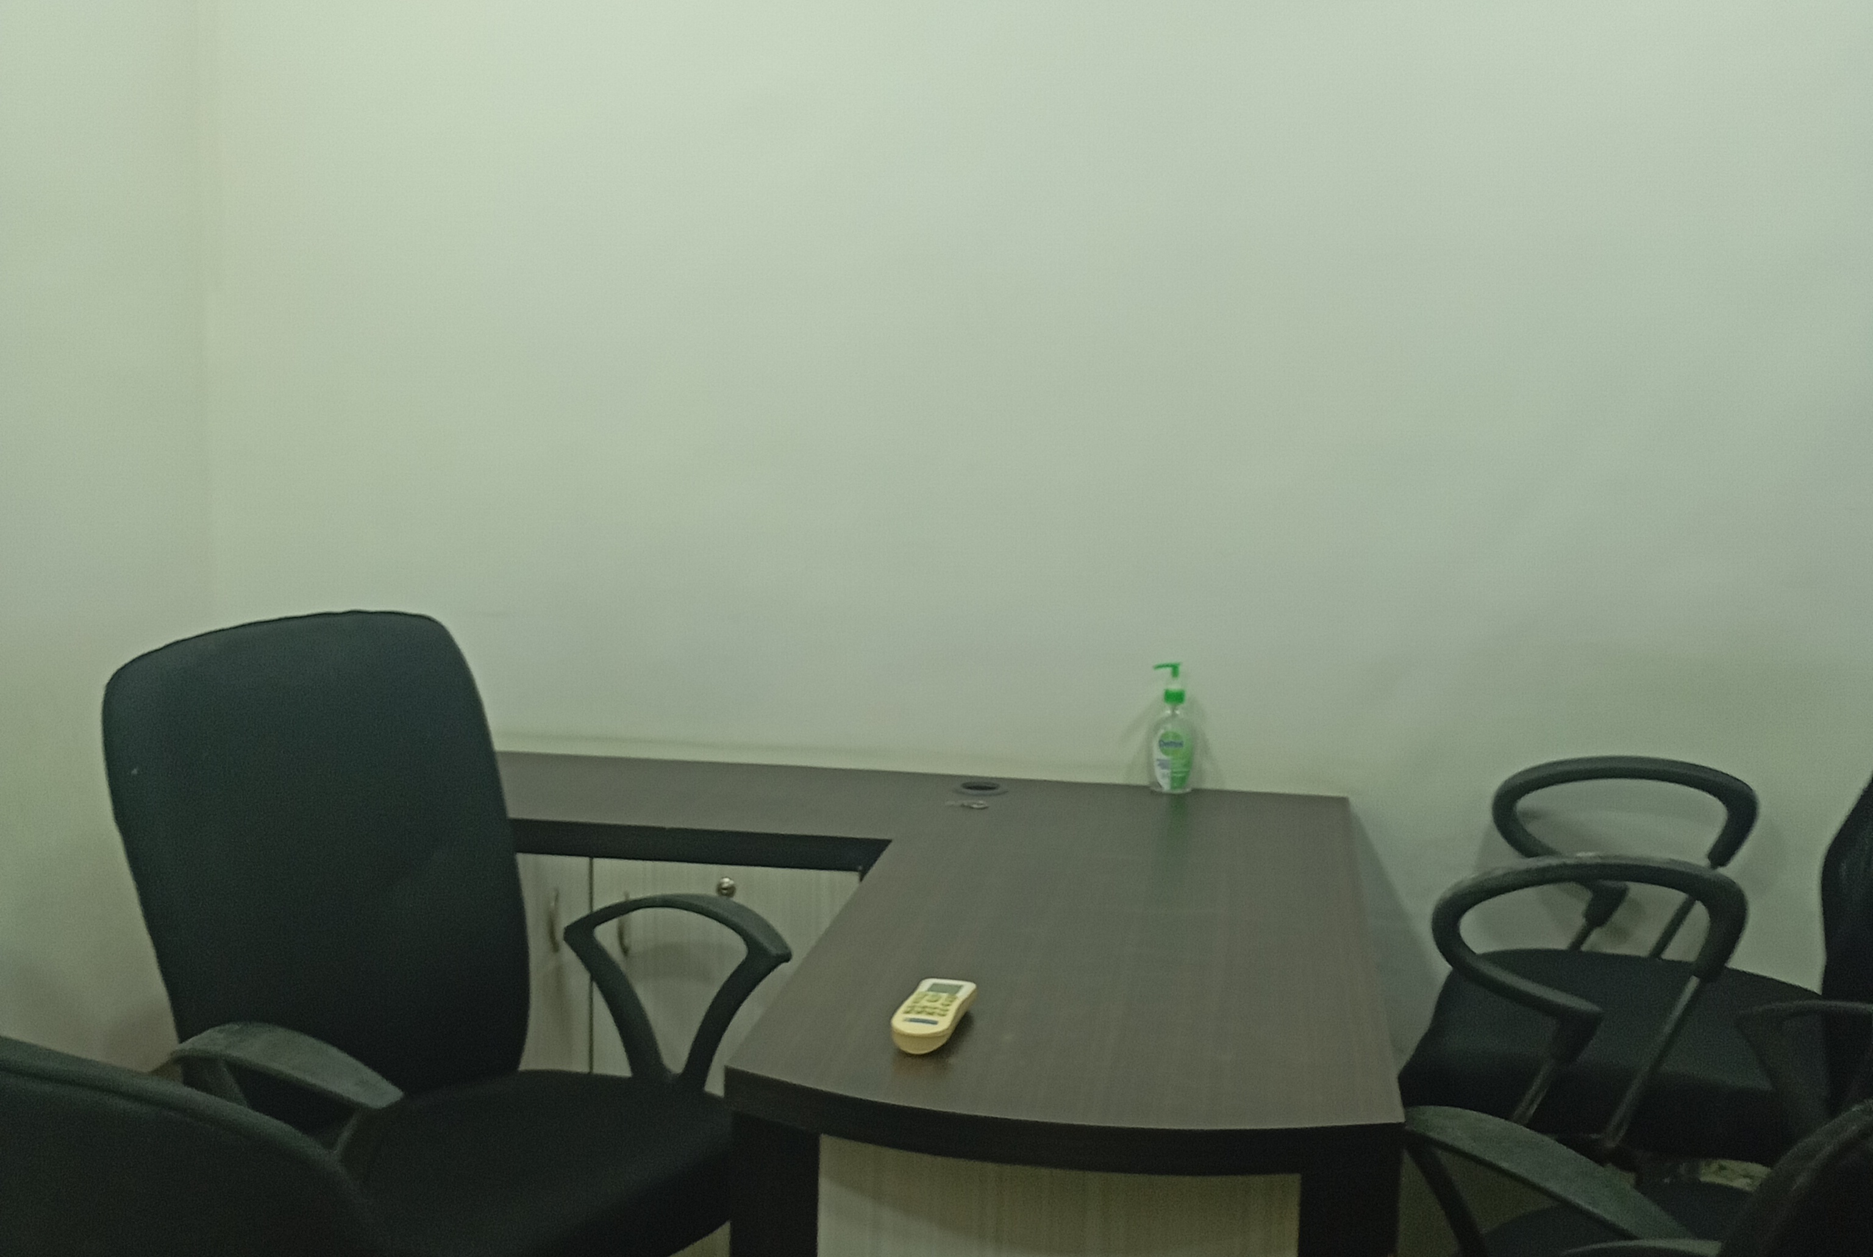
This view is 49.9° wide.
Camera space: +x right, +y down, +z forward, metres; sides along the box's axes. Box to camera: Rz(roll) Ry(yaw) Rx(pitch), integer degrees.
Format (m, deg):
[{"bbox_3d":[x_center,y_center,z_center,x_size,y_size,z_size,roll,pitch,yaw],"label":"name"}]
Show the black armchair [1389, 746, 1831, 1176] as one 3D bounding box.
[{"bbox_3d":[0.873,0.551,2.413,0.620,1.040,0.600,5,9,22],"label":"black armchair"}]

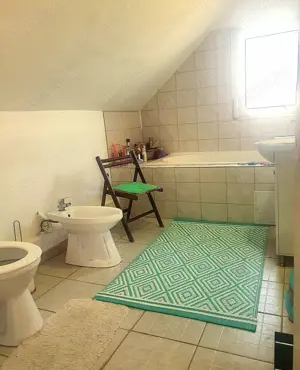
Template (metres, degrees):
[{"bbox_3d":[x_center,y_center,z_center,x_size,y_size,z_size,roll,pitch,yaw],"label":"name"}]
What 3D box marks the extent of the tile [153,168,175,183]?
[{"bbox_3d":[0.141,-0.102,3.100,0.254,0.146,0.010,1,11,24],"label":"tile"}]

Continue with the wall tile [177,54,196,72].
[{"bbox_3d":[0.418,-1.459,3.606,0.248,0.200,0.010,1,12,24],"label":"wall tile"}]

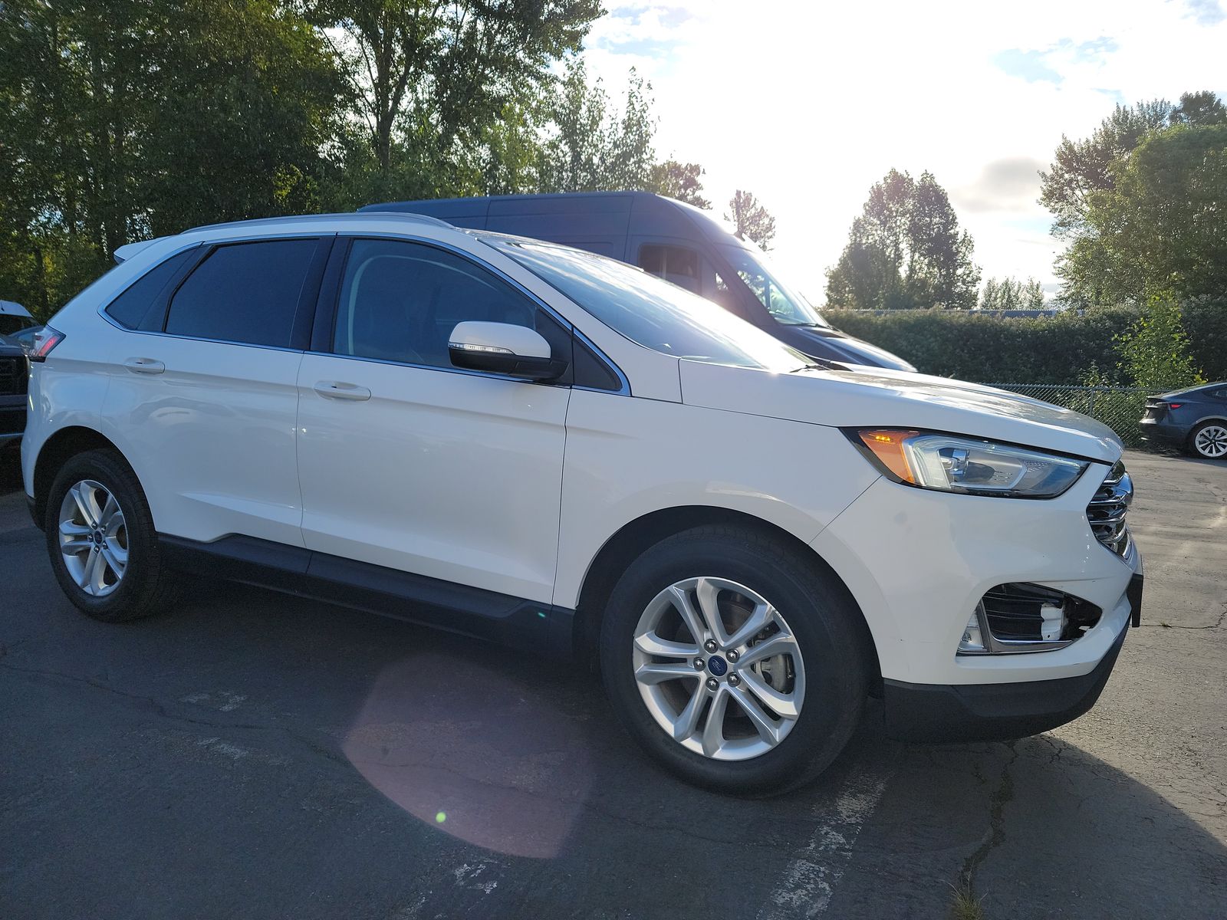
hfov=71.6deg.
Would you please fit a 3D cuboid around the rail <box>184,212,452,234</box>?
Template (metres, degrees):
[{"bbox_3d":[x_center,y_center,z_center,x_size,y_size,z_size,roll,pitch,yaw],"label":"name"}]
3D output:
[{"bbox_3d":[-1.234,-0.939,3.402,1.560,0.090,0.075,5,7,28],"label":"rail"}]

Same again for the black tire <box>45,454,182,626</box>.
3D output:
[{"bbox_3d":[-2.176,0.327,3.741,0.745,0.745,0.250,5,7,28],"label":"black tire"}]

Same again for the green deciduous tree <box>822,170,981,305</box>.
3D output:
[{"bbox_3d":[16.279,-9.851,48.000,8.272,12.831,7.445,4,6,19],"label":"green deciduous tree"}]

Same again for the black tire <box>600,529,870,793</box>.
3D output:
[{"bbox_3d":[0.327,0.556,2.401,0.745,0.745,0.250,5,7,28],"label":"black tire"}]

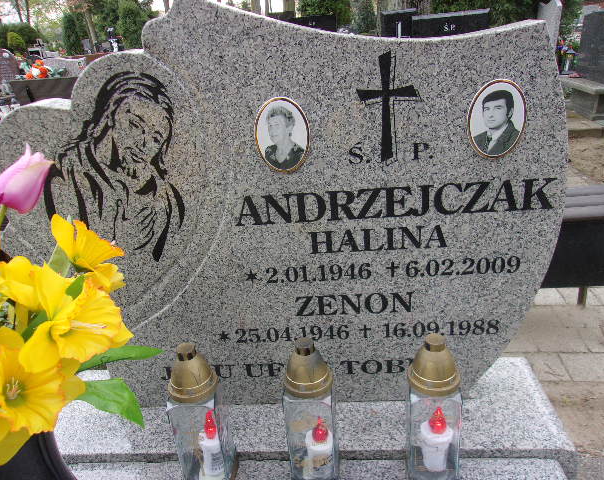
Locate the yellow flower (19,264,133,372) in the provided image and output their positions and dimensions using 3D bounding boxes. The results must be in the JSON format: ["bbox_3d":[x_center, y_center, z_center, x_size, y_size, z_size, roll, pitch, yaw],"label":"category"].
[{"bbox_3d":[-0.263,0.091,0.580,0.105,0.110,0.080,-20,15,-38],"label":"yellow flower"}]

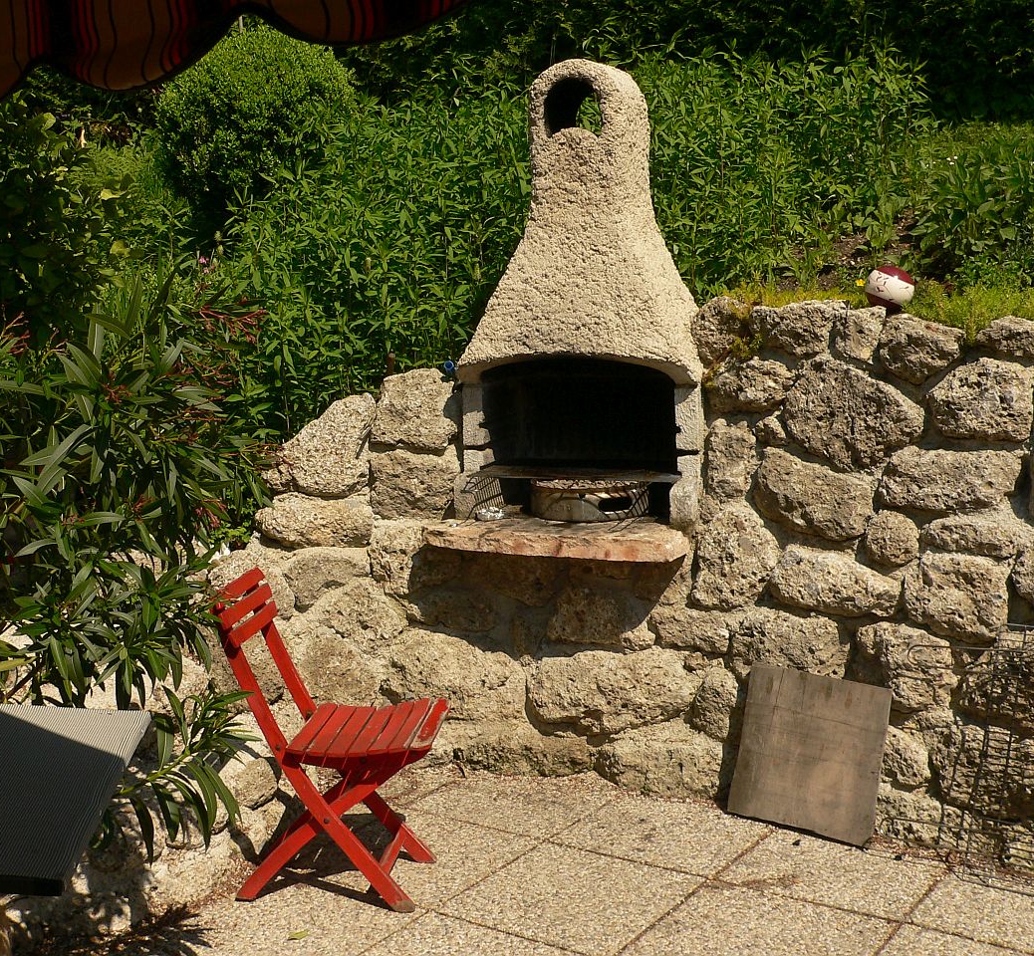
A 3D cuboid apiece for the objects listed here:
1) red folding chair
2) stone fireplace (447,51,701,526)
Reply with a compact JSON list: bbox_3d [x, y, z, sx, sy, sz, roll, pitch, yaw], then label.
[{"bbox_3d":[-0.461,0.674,3.491,0.545,0.825,0.385,-1,7,7],"label":"red folding chair"},{"bbox_3d":[0.251,-0.622,4.392,0.800,1.490,0.500,1,8,23],"label":"stone fireplace"}]

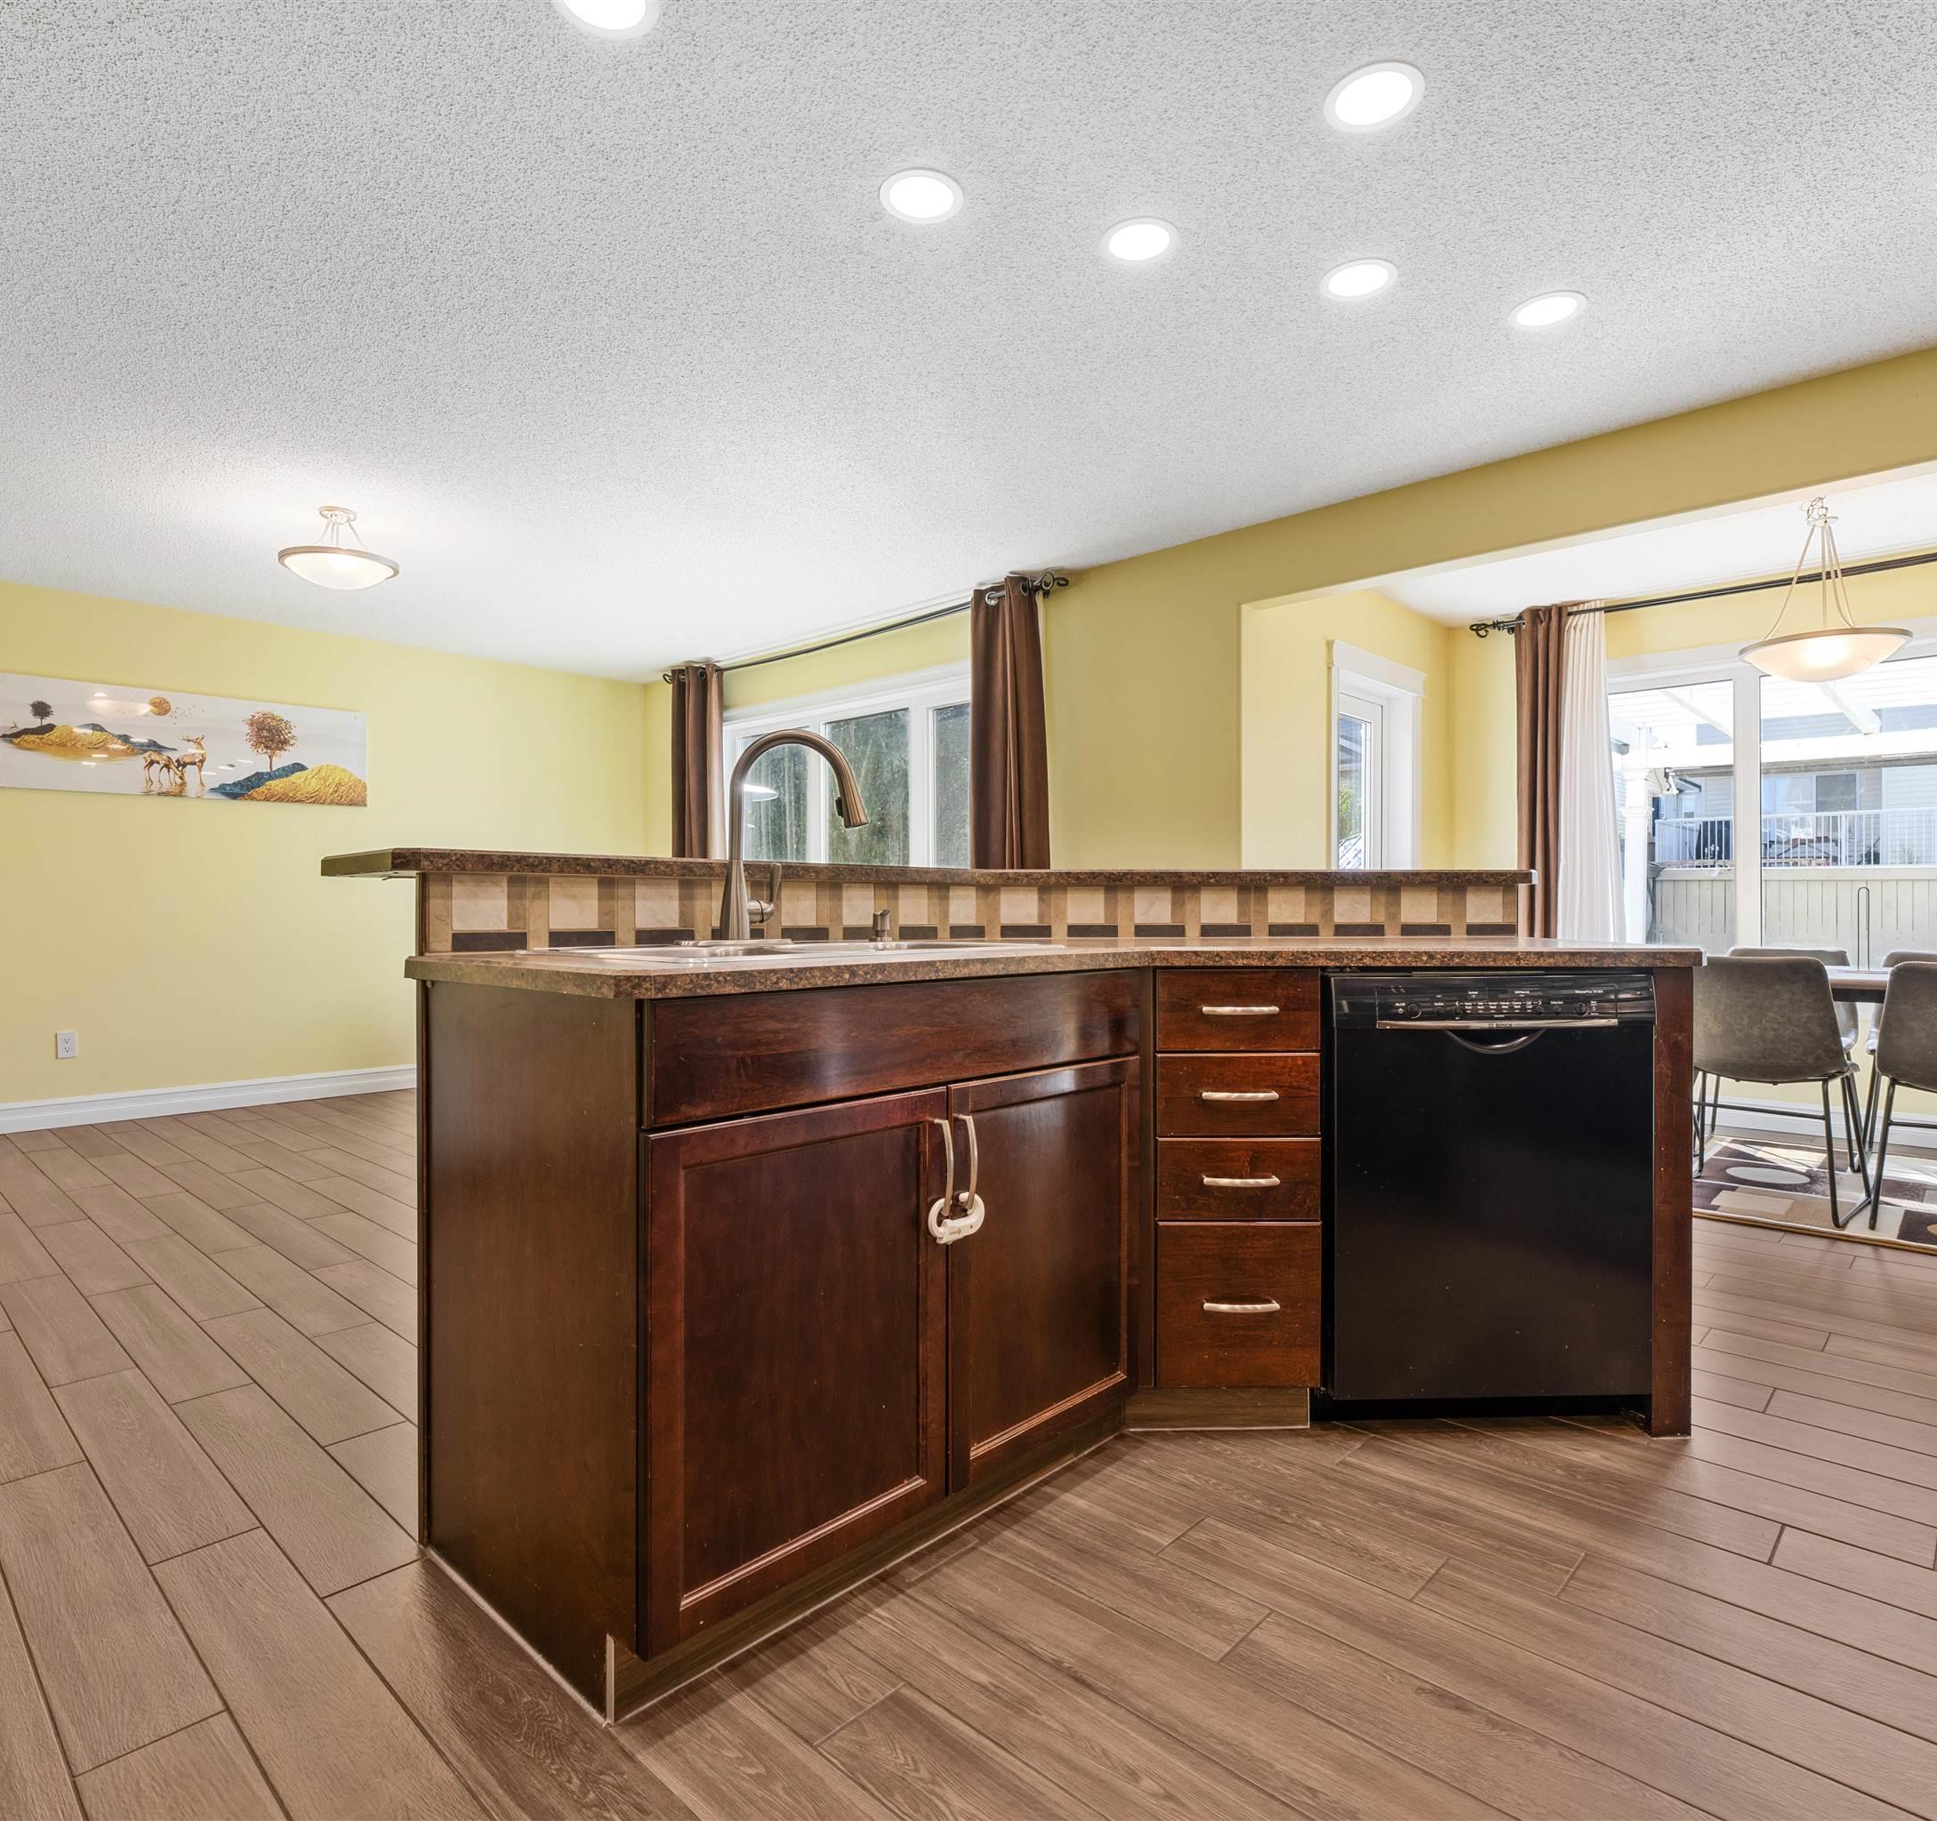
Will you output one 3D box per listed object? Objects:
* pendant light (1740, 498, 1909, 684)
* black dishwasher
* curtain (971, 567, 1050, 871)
[{"bbox_3d":[3.081,-1.145,3.830,0.478,0.640,0.478,0,0,42],"label":"pendant light"},{"bbox_3d":[0.956,0.535,2.263,0.600,0.845,0.600,0,0,-3],"label":"black dishwasher"},{"bbox_3d":[0.200,-0.227,4.594,0.420,2.380,0.120,0,0,42],"label":"curtain"}]

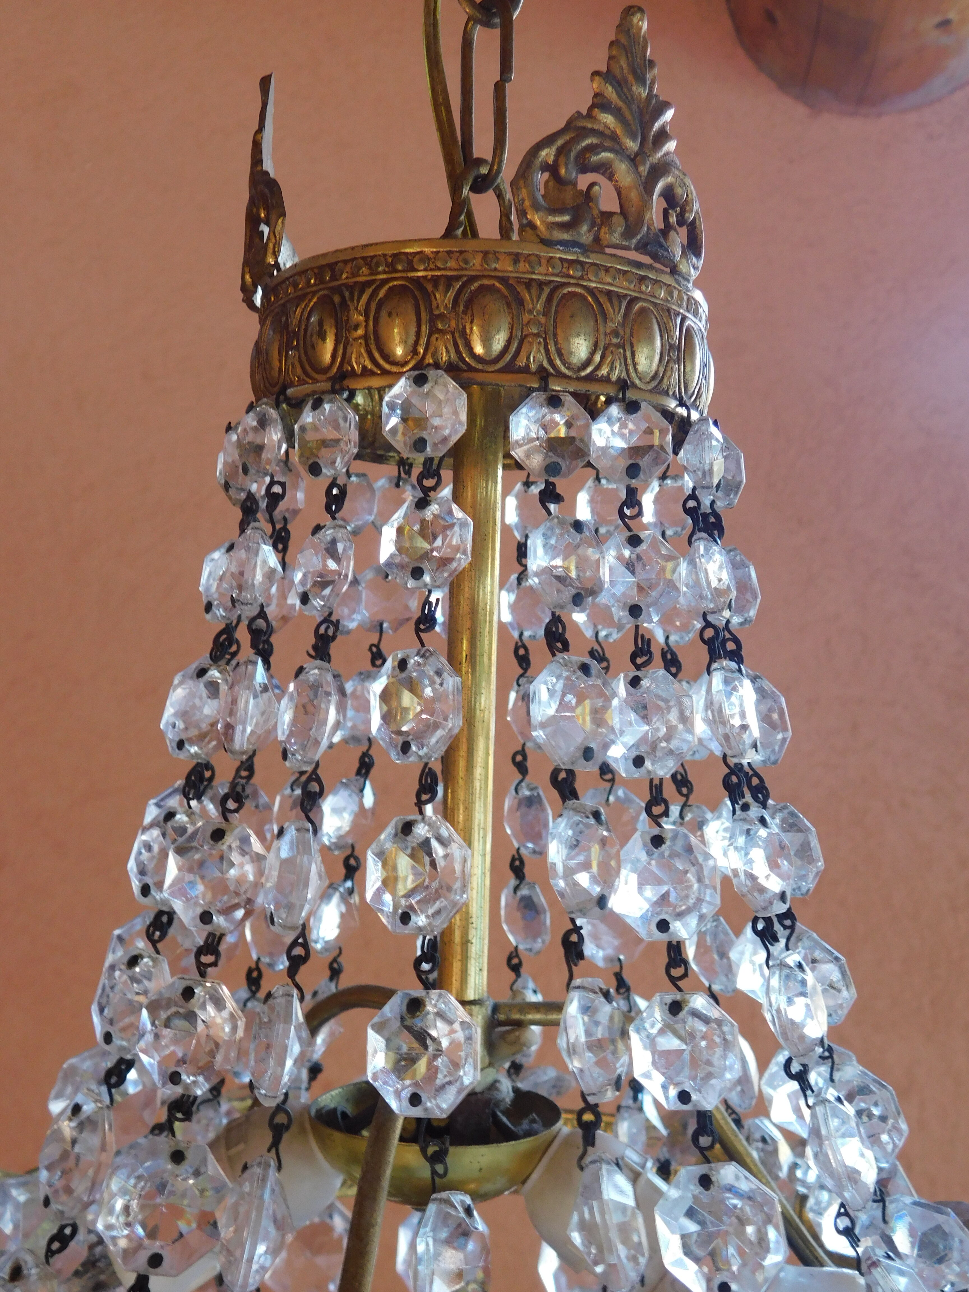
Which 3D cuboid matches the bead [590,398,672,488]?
[{"bbox_3d":[0.025,-0.034,0.227,0.015,0.015,0.008,0,-5,-8],"label":"bead"}]

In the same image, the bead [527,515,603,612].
[{"bbox_3d":[0.013,-0.013,0.219,0.015,0.015,0.007,6,-9,-36],"label":"bead"}]

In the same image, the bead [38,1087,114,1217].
[{"bbox_3d":[-0.071,0.088,0.234,0.020,0.020,0.009,-9,-31,39],"label":"bead"}]

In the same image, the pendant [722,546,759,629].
[{"bbox_3d":[0.046,-0.011,0.256,0.007,0.015,0.015,-4,-4,-41],"label":"pendant"}]

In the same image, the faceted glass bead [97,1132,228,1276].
[{"bbox_3d":[-0.050,0.087,0.209,0.020,0.021,0.010,14,-14,-14],"label":"faceted glass bead"}]

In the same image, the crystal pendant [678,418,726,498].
[{"bbox_3d":[0.041,-0.036,0.254,0.008,0.014,0.014,-3,-3,24],"label":"crystal pendant"}]

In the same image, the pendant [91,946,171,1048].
[{"bbox_3d":[-0.063,0.064,0.242,0.018,0.018,0.009,9,-10,40],"label":"pendant"}]

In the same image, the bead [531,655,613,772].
[{"bbox_3d":[0.014,0.011,0.219,0.017,0.018,0.010,10,-16,-43],"label":"bead"}]

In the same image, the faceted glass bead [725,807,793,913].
[{"bbox_3d":[0.050,0.039,0.243,0.018,0.018,0.009,-5,-8,-40],"label":"faceted glass bead"}]

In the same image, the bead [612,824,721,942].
[{"bbox_3d":[0.030,0.039,0.220,0.018,0.019,0.009,-6,-10,19],"label":"bead"}]

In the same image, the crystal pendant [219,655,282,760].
[{"bbox_3d":[-0.039,0.010,0.225,0.009,0.018,0.018,11,-9,-24],"label":"crystal pendant"}]

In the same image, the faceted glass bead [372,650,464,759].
[{"bbox_3d":[-0.011,0.009,0.219,0.018,0.018,0.009,-3,-3,35],"label":"faceted glass bead"}]

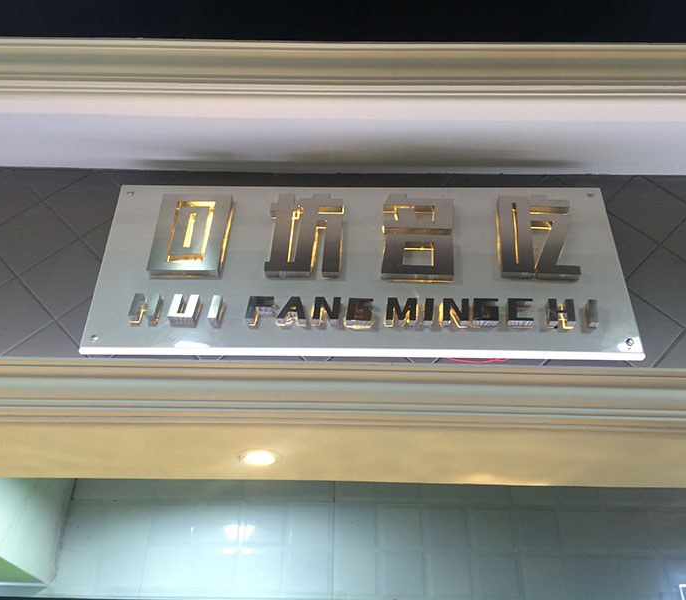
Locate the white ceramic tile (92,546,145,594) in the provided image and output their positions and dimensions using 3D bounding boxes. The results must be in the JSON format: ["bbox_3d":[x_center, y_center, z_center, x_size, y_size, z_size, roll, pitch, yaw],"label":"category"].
[{"bbox_3d":[-0.710,0.865,2.138,0.147,0.147,0.010,1,-31,0],"label":"white ceramic tile"}]

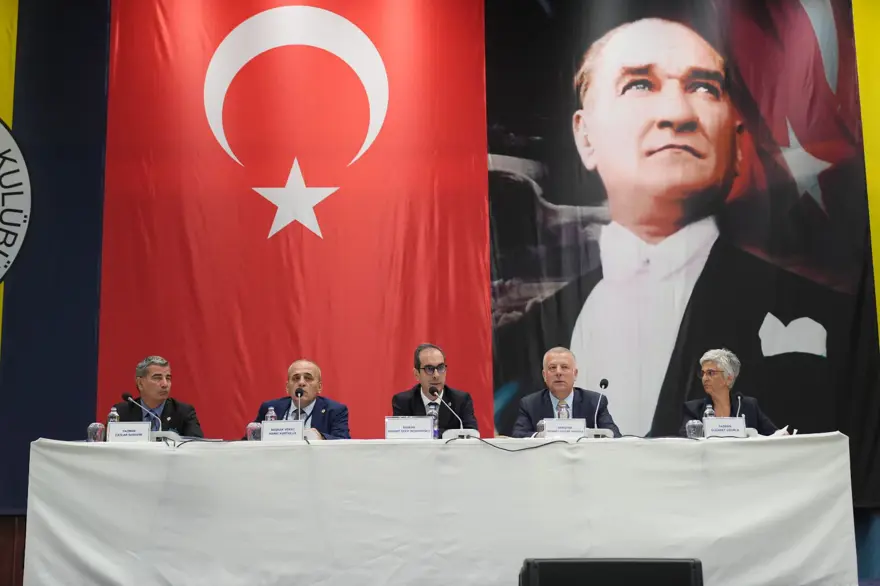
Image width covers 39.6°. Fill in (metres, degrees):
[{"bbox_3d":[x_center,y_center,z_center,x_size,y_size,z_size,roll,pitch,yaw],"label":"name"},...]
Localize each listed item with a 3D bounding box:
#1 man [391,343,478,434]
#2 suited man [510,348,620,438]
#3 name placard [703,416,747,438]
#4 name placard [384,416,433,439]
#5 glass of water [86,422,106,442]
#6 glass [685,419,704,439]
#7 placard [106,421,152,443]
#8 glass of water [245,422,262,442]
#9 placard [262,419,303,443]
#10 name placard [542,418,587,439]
[{"bbox_3d":[-0.015,0.882,6.314,0.530,1.290,0.780,1,-10,-6],"label":"man"},{"bbox_3d":[0.675,0.901,6.415,0.600,1.275,0.800,-2,-10,6],"label":"suited man"},{"bbox_3d":[1.423,0.673,6.100,0.214,0.100,0.060,-1,-10,2],"label":"name placard"},{"bbox_3d":[-0.151,0.669,6.050,0.237,0.114,0.060,-1,-10,0],"label":"name placard"},{"bbox_3d":[-1.671,0.681,5.950,0.083,0.095,0.083,-1,-9,0],"label":"glass of water"},{"bbox_3d":[1.286,0.690,6.160,0.088,0.095,0.088,-1,-10,0],"label":"glass"},{"bbox_3d":[-1.550,0.696,6.100,0.216,0.100,0.060,0,-10,-2],"label":"placard"},{"bbox_3d":[-0.929,0.703,6.160,0.088,0.098,0.088,-1,-10,0],"label":"glass of water"},{"bbox_3d":[-0.784,0.690,6.100,0.205,0.101,0.060,0,-10,-1],"label":"placard"},{"bbox_3d":[0.629,0.678,6.100,0.207,0.099,0.060,-1,-10,0],"label":"name placard"}]

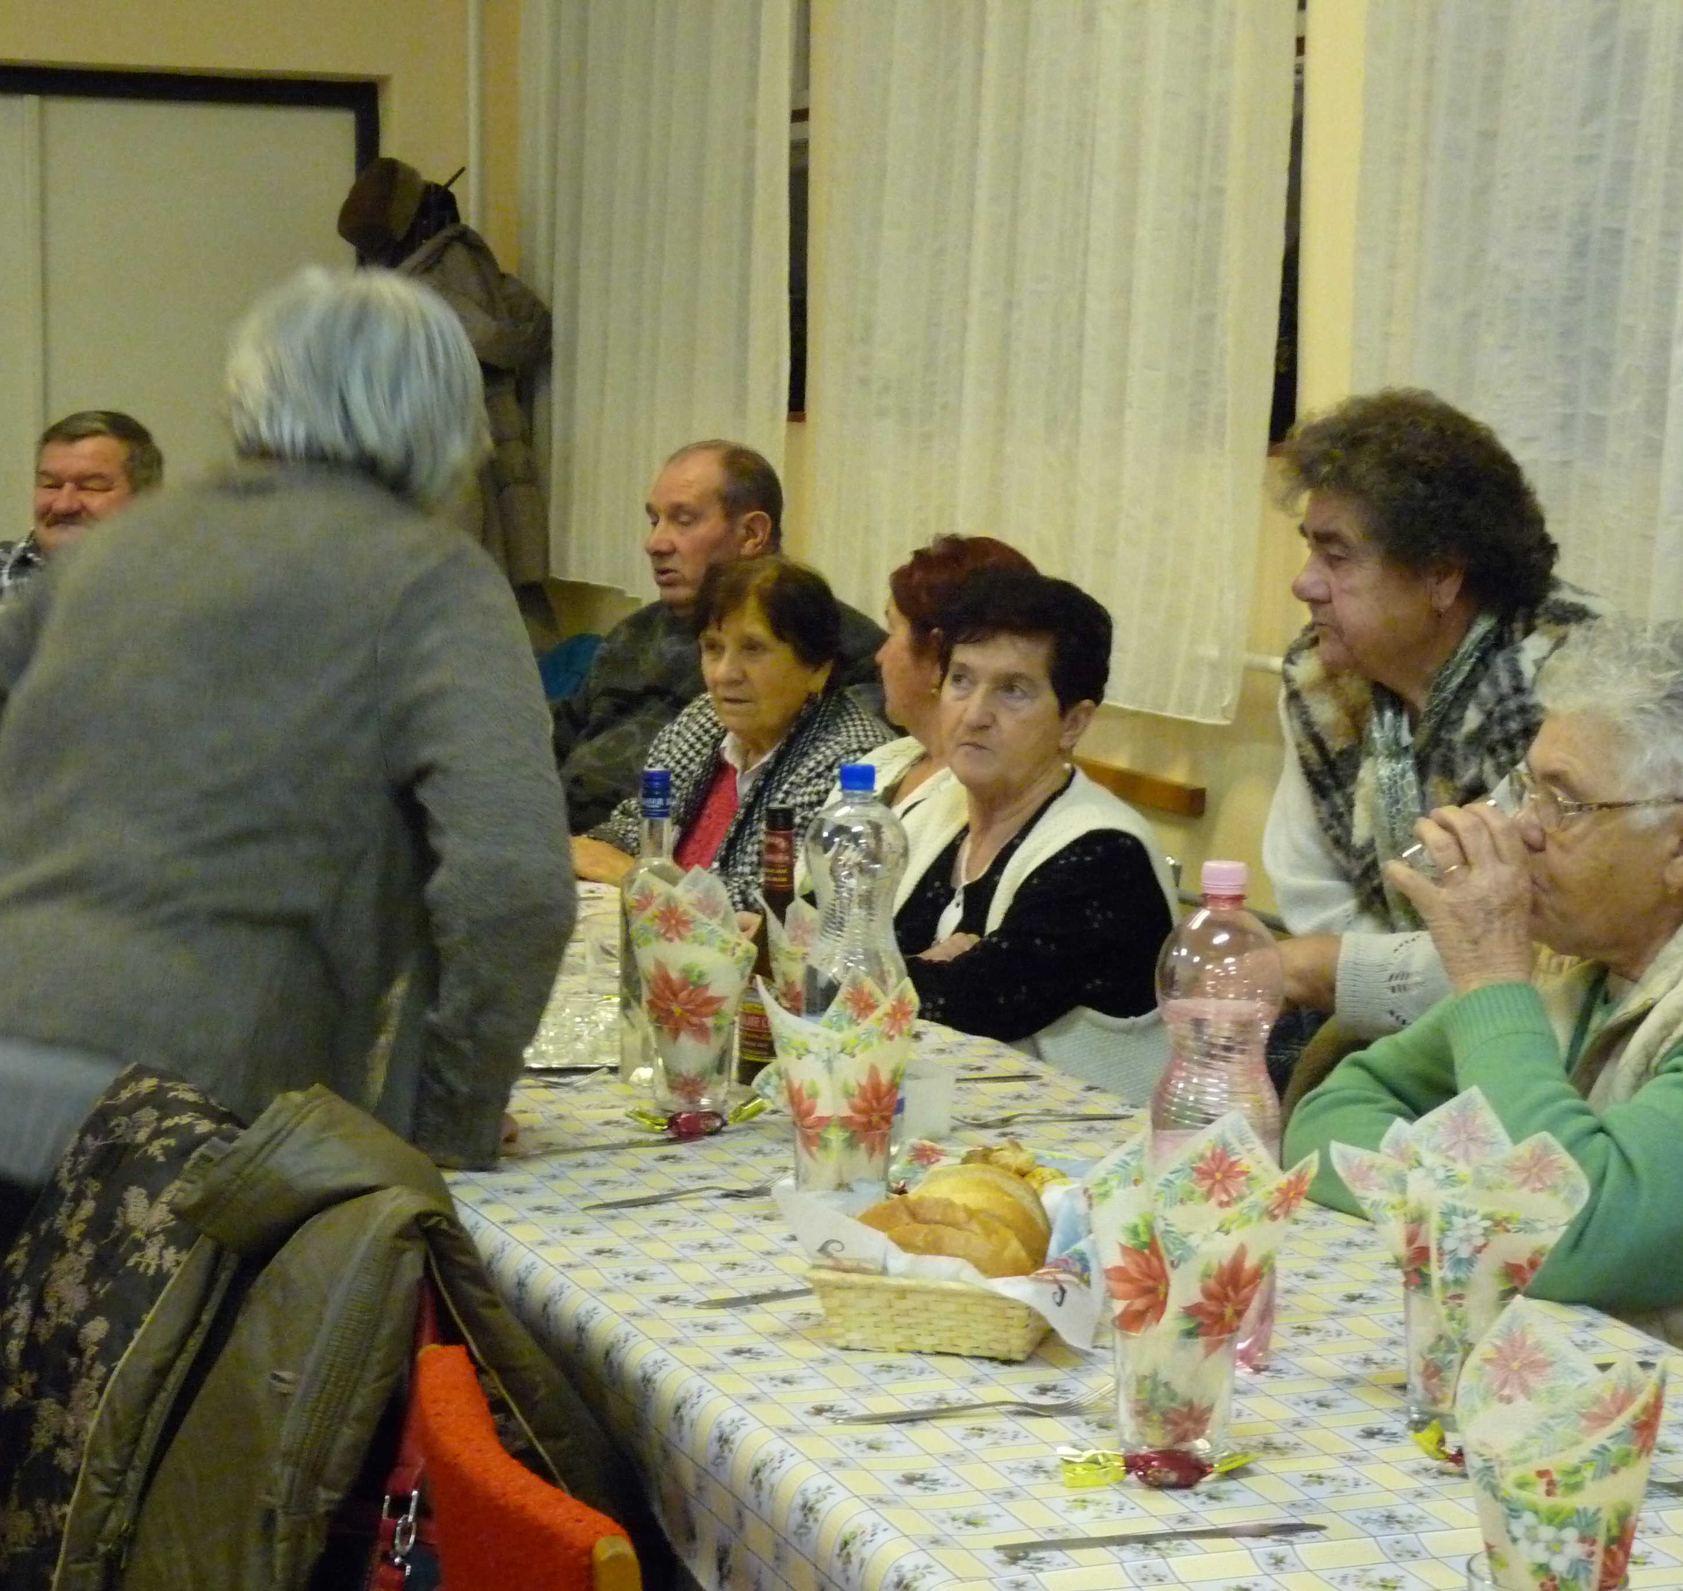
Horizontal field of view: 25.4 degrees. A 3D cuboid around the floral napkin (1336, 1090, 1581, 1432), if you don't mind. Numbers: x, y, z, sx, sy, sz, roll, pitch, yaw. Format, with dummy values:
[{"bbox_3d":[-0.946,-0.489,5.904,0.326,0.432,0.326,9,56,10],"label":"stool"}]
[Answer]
[{"bbox_3d":[0.396,0.291,2.373,0.158,0.212,0.125,2,6,10],"label":"floral napkin"}]

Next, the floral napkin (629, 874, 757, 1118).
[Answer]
[{"bbox_3d":[-0.133,0.171,3.377,0.117,0.214,0.110,0,6,-2],"label":"floral napkin"}]

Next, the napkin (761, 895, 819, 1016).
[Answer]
[{"bbox_3d":[-0.001,0.181,3.387,0.125,0.195,0.110,1,6,0],"label":"napkin"}]

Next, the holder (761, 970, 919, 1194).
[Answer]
[{"bbox_3d":[0.001,0.232,2.990,0.122,0.182,0.110,1,6,0],"label":"holder"}]

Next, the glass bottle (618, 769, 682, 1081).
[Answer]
[{"bbox_3d":[-0.171,0.121,3.487,0.068,0.287,0.068,0,6,-3],"label":"glass bottle"}]

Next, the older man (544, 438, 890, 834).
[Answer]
[{"bbox_3d":[-0.289,0.159,5.214,0.680,1.300,0.560,-3,7,-29],"label":"older man"}]

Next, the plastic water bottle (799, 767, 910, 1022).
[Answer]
[{"bbox_3d":[0.015,0.141,3.119,0.088,0.334,0.088,1,6,0],"label":"plastic water bottle"}]

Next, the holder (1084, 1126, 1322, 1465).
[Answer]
[{"bbox_3d":[0.220,0.300,2.296,0.142,0.208,0.120,1,6,6],"label":"holder"}]

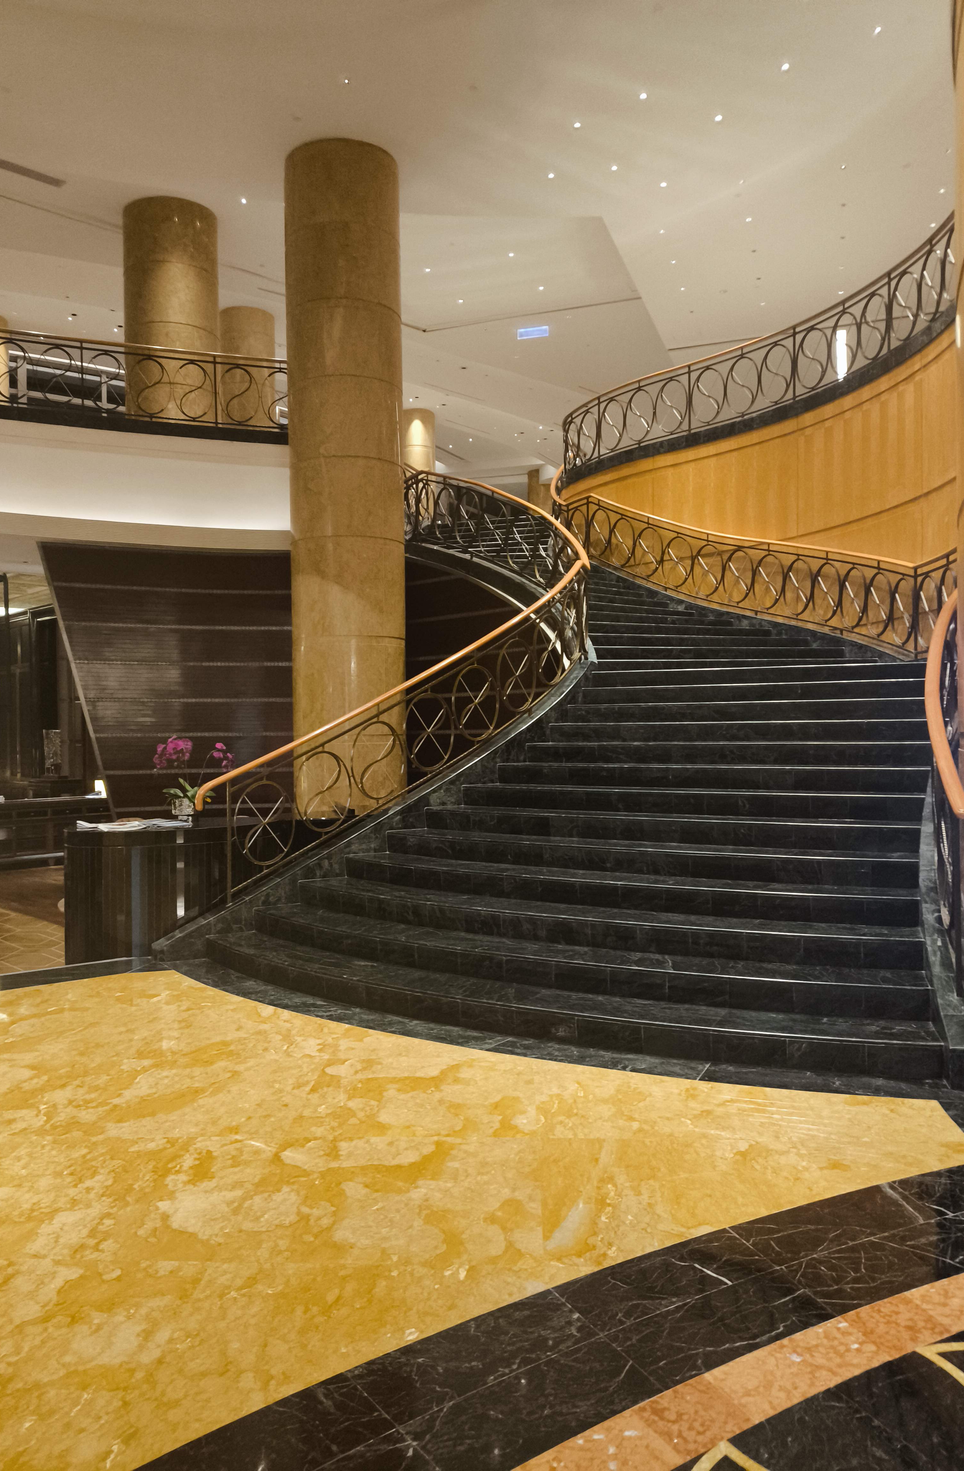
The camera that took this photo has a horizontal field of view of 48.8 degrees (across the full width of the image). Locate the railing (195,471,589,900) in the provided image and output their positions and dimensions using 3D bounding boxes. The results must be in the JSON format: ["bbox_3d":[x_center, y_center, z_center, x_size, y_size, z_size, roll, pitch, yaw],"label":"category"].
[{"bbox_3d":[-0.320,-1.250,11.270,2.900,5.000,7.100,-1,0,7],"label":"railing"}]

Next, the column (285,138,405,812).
[{"bbox_3d":[-1.708,-2.810,13.450,1.410,8.820,1.410,-1,0,0],"label":"column"}]

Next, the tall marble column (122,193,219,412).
[{"bbox_3d":[-4.827,-6.310,16.550,1.410,3.560,1.410,-1,0,0],"label":"tall marble column"}]

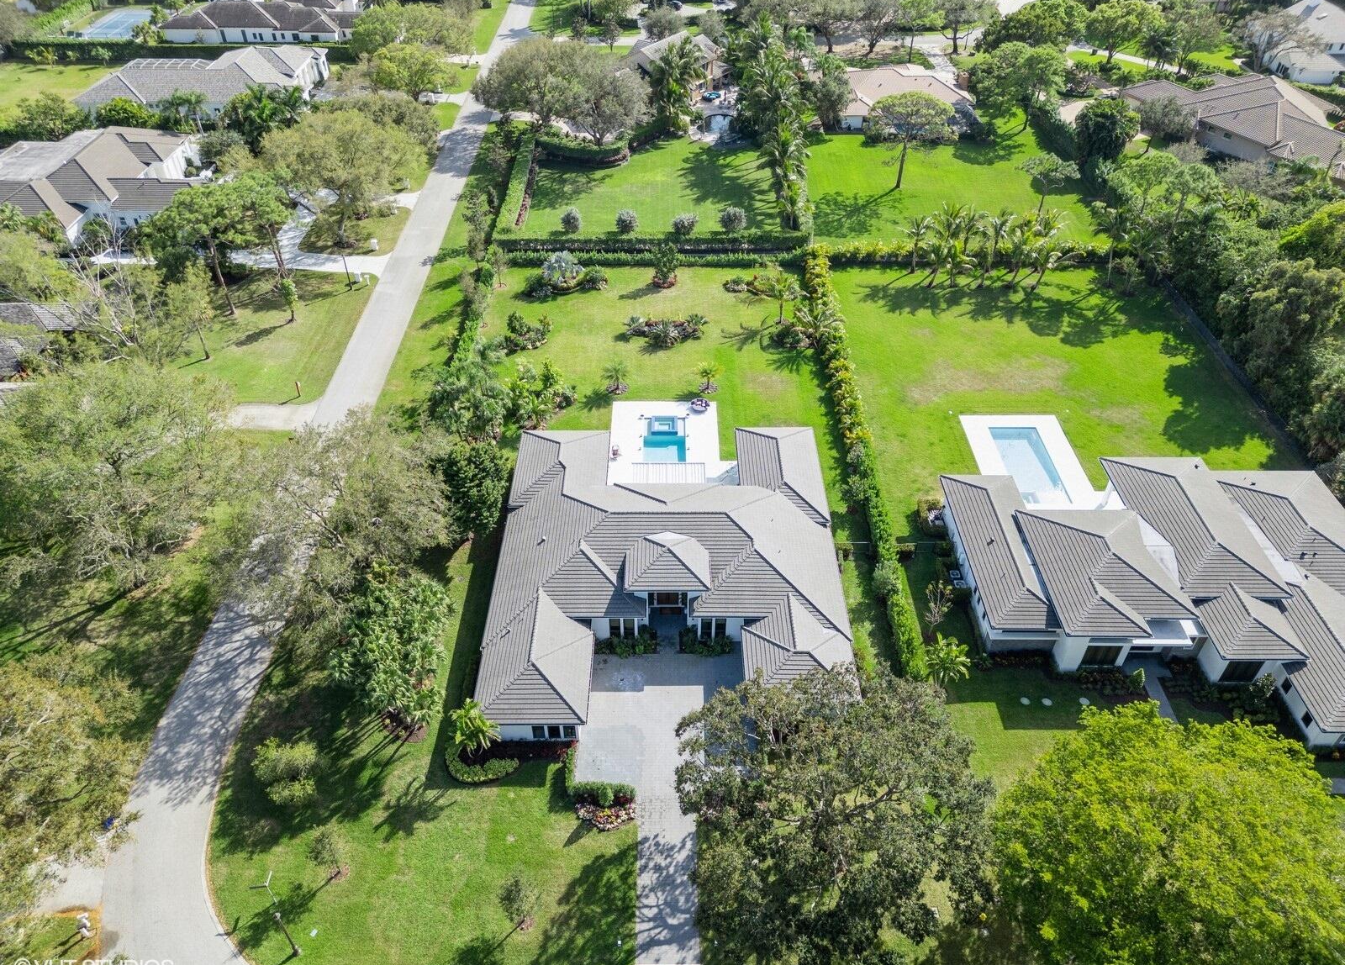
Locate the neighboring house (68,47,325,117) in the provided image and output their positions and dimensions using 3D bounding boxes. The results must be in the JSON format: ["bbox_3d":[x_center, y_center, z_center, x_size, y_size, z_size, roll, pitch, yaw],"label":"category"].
[{"bbox_3d":[-86.000,-74.840,171.730,38.500,7.500,24.500,0,41,0],"label":"neighboring house"}]

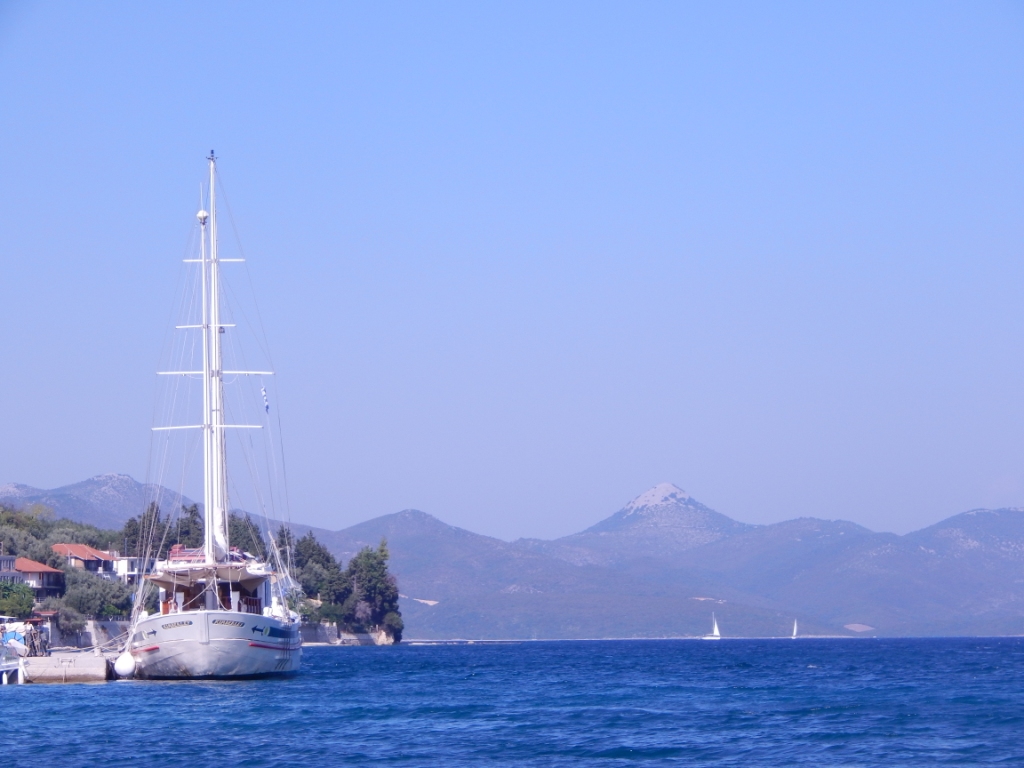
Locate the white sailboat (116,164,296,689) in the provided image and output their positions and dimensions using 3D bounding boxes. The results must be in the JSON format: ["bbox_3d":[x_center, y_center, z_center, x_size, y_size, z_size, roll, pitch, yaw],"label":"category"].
[{"bbox_3d":[-12.191,1.093,159.424,6.800,21.800,25.500,0,-4,-2],"label":"white sailboat"}]

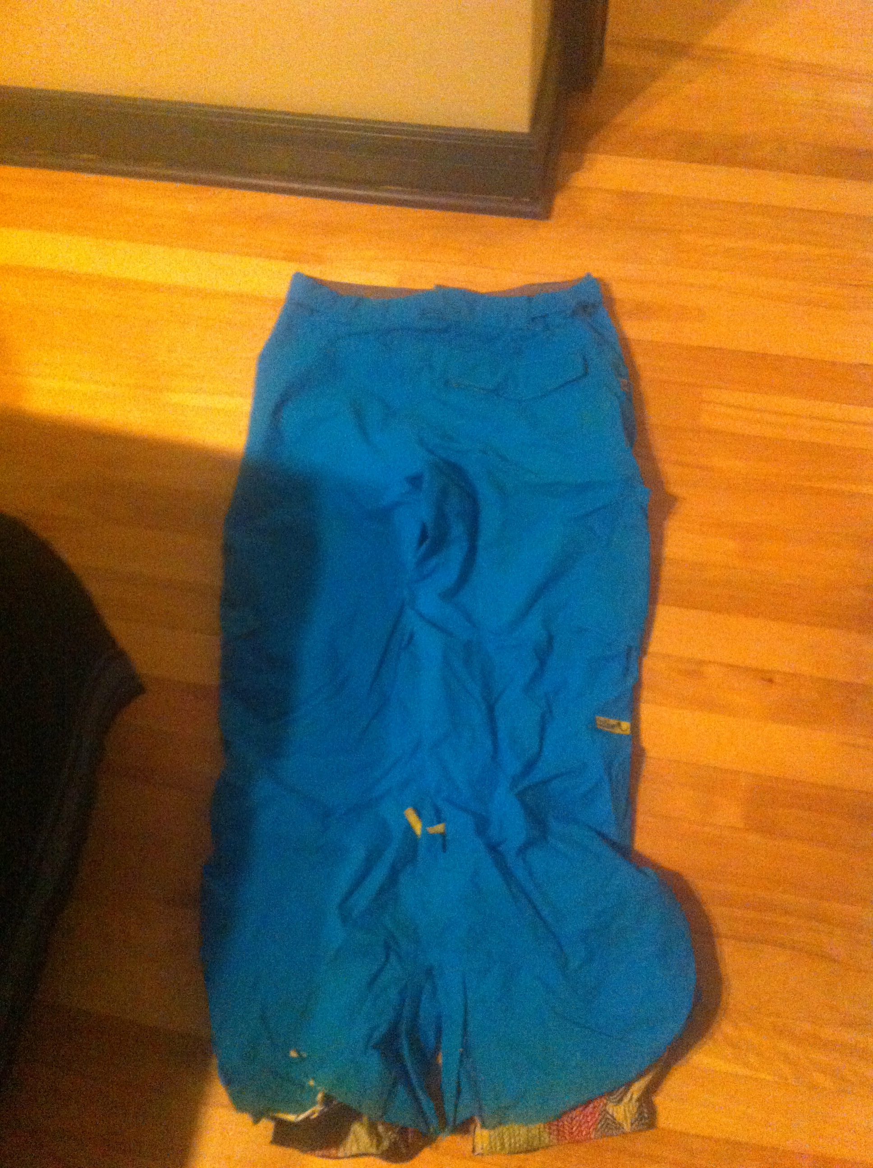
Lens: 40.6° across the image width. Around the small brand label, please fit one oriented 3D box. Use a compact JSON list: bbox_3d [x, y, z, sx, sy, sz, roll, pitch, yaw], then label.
[{"bbox_3d":[0.180,0.144,1.197,0.036,0.003,0.013,12,66,-1],"label":"small brand label"}]

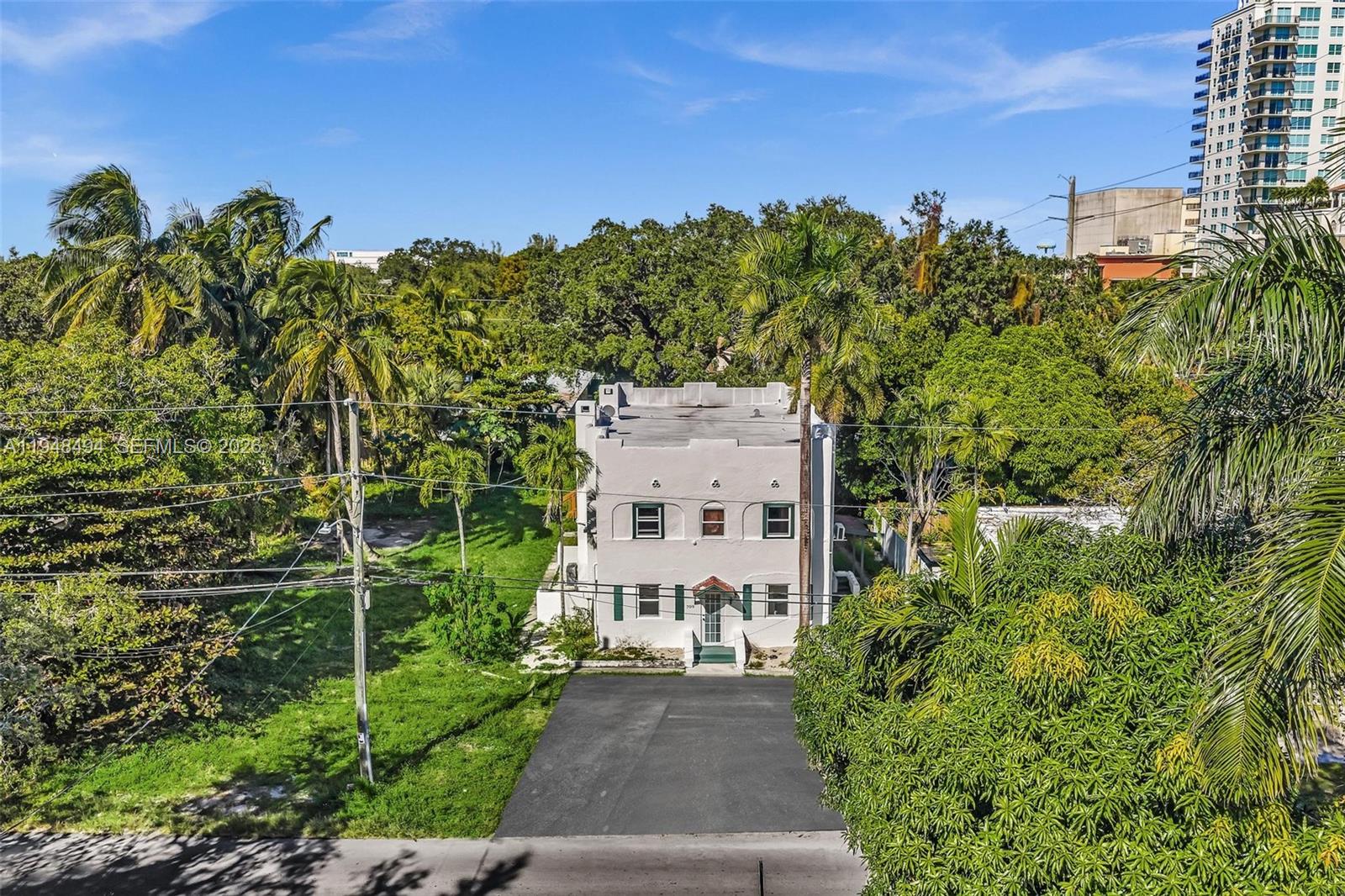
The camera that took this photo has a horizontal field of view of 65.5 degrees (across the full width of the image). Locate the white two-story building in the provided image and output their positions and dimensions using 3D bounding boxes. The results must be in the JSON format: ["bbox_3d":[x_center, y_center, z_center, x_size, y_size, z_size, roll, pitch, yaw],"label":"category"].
[{"bbox_3d":[1.275,2.284,48.827,9.850,8.900,16.500,0,8,0],"label":"white two-story building"}]

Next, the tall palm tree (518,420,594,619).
[{"bbox_3d":[-4.628,3.310,41.933,3.040,8.870,3.040,0,8,0],"label":"tall palm tree"}]

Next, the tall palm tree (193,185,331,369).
[{"bbox_3d":[-19.637,-3.119,51.089,6.620,18.930,6.620,0,8,0],"label":"tall palm tree"}]

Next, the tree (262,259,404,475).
[{"bbox_3d":[-17.206,-1.842,53.943,7.190,15.580,7.190,0,8,0],"label":"tree"}]

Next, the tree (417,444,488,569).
[{"bbox_3d":[-8.387,3.898,40.229,2.720,8.200,2.720,0,8,0],"label":"tree"}]

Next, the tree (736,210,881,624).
[{"bbox_3d":[4.949,-0.247,38.898,5.130,16.790,5.130,0,8,0],"label":"tree"}]

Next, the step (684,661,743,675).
[{"bbox_3d":[1.559,8.164,38.853,2.050,0.170,1.260,0,8,0],"label":"step"}]

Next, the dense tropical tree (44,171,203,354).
[{"bbox_3d":[-23.887,-2.657,46.608,7.030,19.320,7.030,0,8,0],"label":"dense tropical tree"}]

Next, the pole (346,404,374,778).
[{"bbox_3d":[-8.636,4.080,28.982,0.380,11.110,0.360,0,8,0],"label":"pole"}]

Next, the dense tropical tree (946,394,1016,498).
[{"bbox_3d":[15.917,1.594,54.307,3.630,8.670,3.630,0,8,0],"label":"dense tropical tree"}]

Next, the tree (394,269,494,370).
[{"bbox_3d":[-12.973,-2.581,60.264,5.490,15.200,5.490,0,8,0],"label":"tree"}]

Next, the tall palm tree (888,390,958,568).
[{"bbox_3d":[11.672,1.829,49.407,3.240,9.630,3.240,0,8,0],"label":"tall palm tree"}]

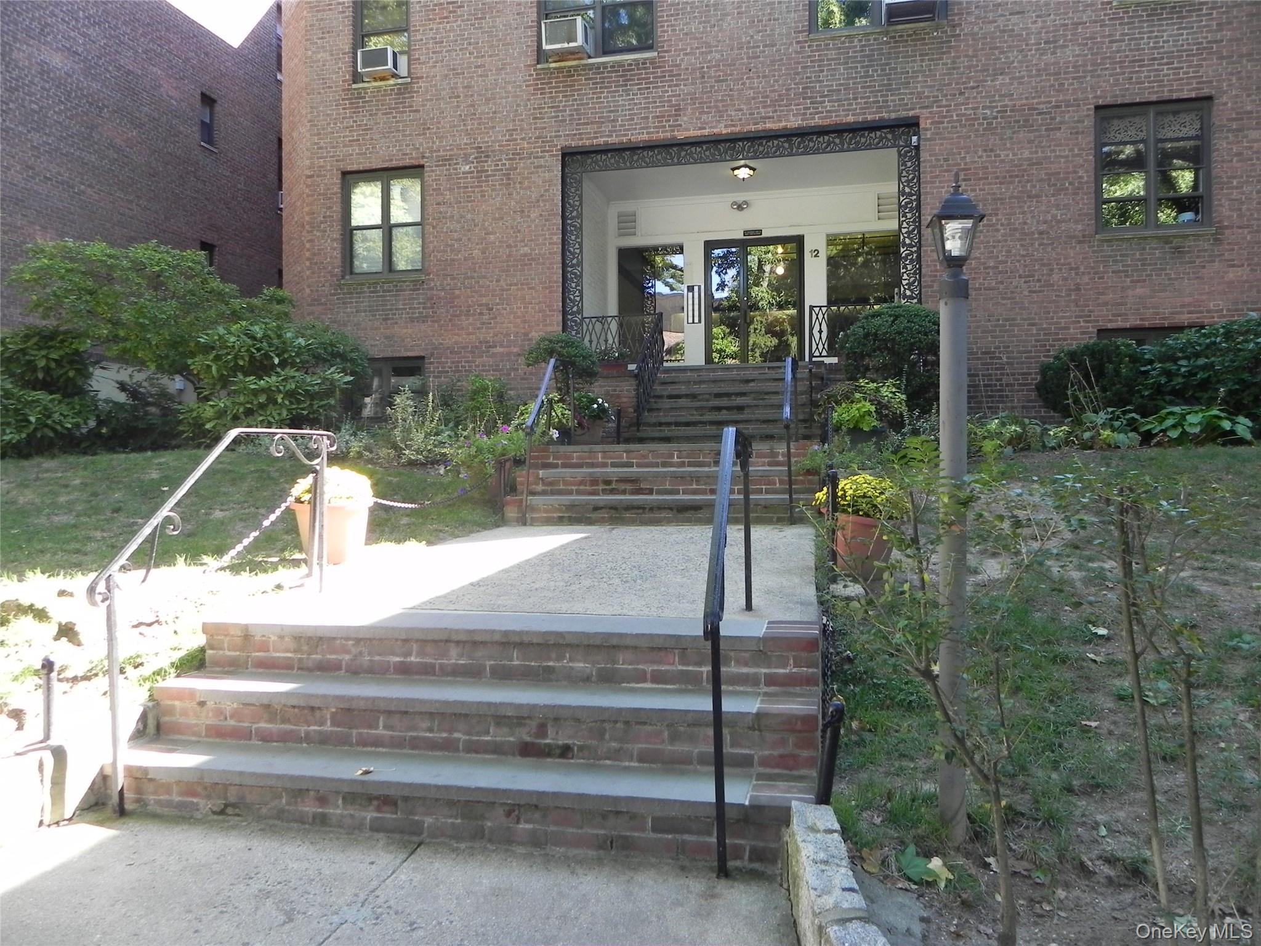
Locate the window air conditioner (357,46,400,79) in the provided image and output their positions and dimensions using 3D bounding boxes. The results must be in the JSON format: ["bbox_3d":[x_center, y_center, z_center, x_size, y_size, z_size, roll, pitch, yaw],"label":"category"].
[{"bbox_3d":[-3.668,-5.996,13.934,0.490,0.300,0.420,-1,-1,12],"label":"window air conditioner"}]

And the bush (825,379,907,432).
[{"bbox_3d":[2.168,-0.627,8.747,0.740,0.500,0.650,0,-1,0],"label":"bush"}]

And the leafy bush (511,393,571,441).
[{"bbox_3d":[-0.838,-0.524,9.000,0.562,0.459,0.520,0,0,13],"label":"leafy bush"}]

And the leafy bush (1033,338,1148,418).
[{"bbox_3d":[5.323,-1.020,10.900,1.338,1.054,1.150,0,0,13],"label":"leafy bush"}]

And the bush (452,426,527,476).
[{"bbox_3d":[-1.160,-0.174,7.800,0.641,0.422,0.520,0,0,13],"label":"bush"}]

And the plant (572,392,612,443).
[{"bbox_3d":[-0.394,-0.554,9.600,0.419,0.539,0.400,0,0,0],"label":"plant"}]

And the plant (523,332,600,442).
[{"bbox_3d":[-0.743,-0.923,10.200,0.838,1.199,0.800,0,0,0],"label":"plant"}]

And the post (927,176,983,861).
[{"bbox_3d":[0.929,0.098,2.713,0.155,1.915,0.155,0,-1,0],"label":"post"}]

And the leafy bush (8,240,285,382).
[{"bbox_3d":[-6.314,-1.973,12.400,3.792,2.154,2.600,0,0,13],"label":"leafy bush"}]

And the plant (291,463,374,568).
[{"bbox_3d":[-1.750,0.247,5.625,0.470,0.558,0.470,0,-1,0],"label":"plant"}]

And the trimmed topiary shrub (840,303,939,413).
[{"bbox_3d":[3.070,-1.287,11.200,1.188,1.421,1.120,0,0,13],"label":"trimmed topiary shrub"}]

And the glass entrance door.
[{"bbox_3d":[1.950,-2.583,14.966,1.589,2.284,0.100,-1,-1,12],"label":"glass entrance door"}]

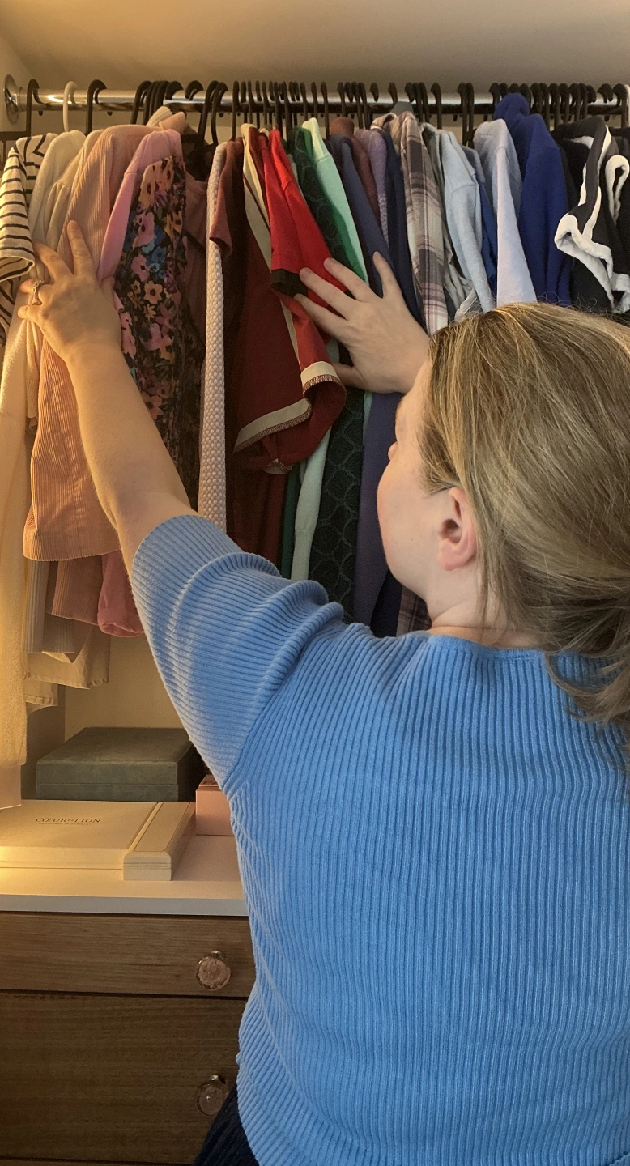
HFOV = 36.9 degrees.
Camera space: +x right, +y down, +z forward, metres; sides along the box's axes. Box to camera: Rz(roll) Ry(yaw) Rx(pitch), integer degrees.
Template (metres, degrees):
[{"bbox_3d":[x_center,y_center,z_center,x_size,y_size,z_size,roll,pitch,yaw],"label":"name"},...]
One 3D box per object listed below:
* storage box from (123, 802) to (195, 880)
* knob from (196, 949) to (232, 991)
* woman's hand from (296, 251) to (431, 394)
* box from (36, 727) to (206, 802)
[{"bbox_3d":[-0.205,0.346,1.279,0.059,0.035,0.223,1,3,1],"label":"storage box"},{"bbox_3d":[-0.117,0.449,1.094,0.039,0.039,0.042,1,3,1],"label":"knob"},{"bbox_3d":[0.054,-0.296,1.065,0.180,0.138,0.060,38,0,18],"label":"woman's hand"},{"bbox_3d":[-0.305,0.305,1.530,0.212,0.092,0.257,1,3,1],"label":"box"}]

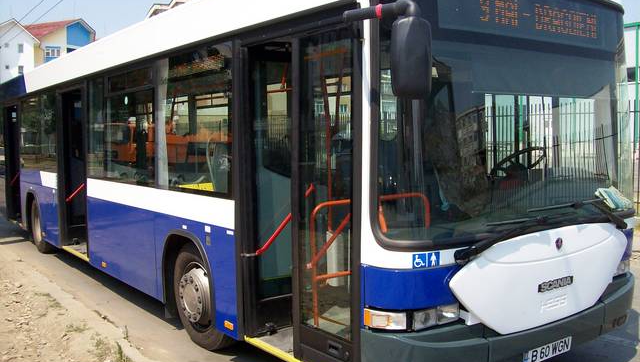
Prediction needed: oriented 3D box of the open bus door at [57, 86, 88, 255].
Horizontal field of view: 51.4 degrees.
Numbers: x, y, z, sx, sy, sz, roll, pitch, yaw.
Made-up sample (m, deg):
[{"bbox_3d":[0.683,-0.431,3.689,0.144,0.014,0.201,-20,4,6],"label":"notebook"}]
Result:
[{"bbox_3d":[-3.341,-0.135,9.158,0.180,2.280,1.380,-3,4,-35],"label":"open bus door"}]

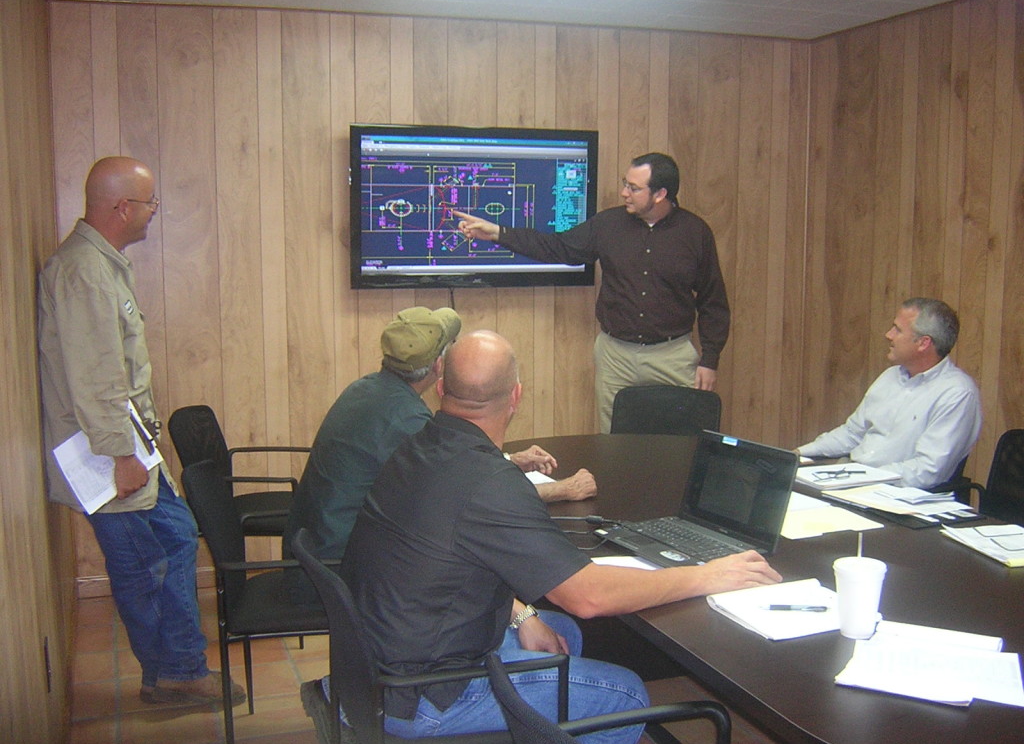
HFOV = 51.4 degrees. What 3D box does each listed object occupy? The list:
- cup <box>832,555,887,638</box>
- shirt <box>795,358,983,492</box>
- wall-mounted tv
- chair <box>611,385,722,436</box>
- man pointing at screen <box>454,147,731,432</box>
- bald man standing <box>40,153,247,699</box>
[{"bbox_3d":[0.667,0.431,2.043,0.100,0.152,0.100,0,8,0],"label":"cup"},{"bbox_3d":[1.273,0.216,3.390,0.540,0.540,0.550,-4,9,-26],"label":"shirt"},{"bbox_3d":[-0.159,-0.712,4.624,1.100,0.680,0.100,-2,10,-18],"label":"wall-mounted tv"},{"bbox_3d":[0.637,0.524,4.178,0.570,0.880,0.570,0,8,-1],"label":"chair"},{"bbox_3d":[0.357,0.007,4.474,1.100,1.820,0.450,1,8,10],"label":"man pointing at screen"},{"bbox_3d":[-1.126,0.214,3.261,0.550,1.750,0.510,-2,8,-10],"label":"bald man standing"}]

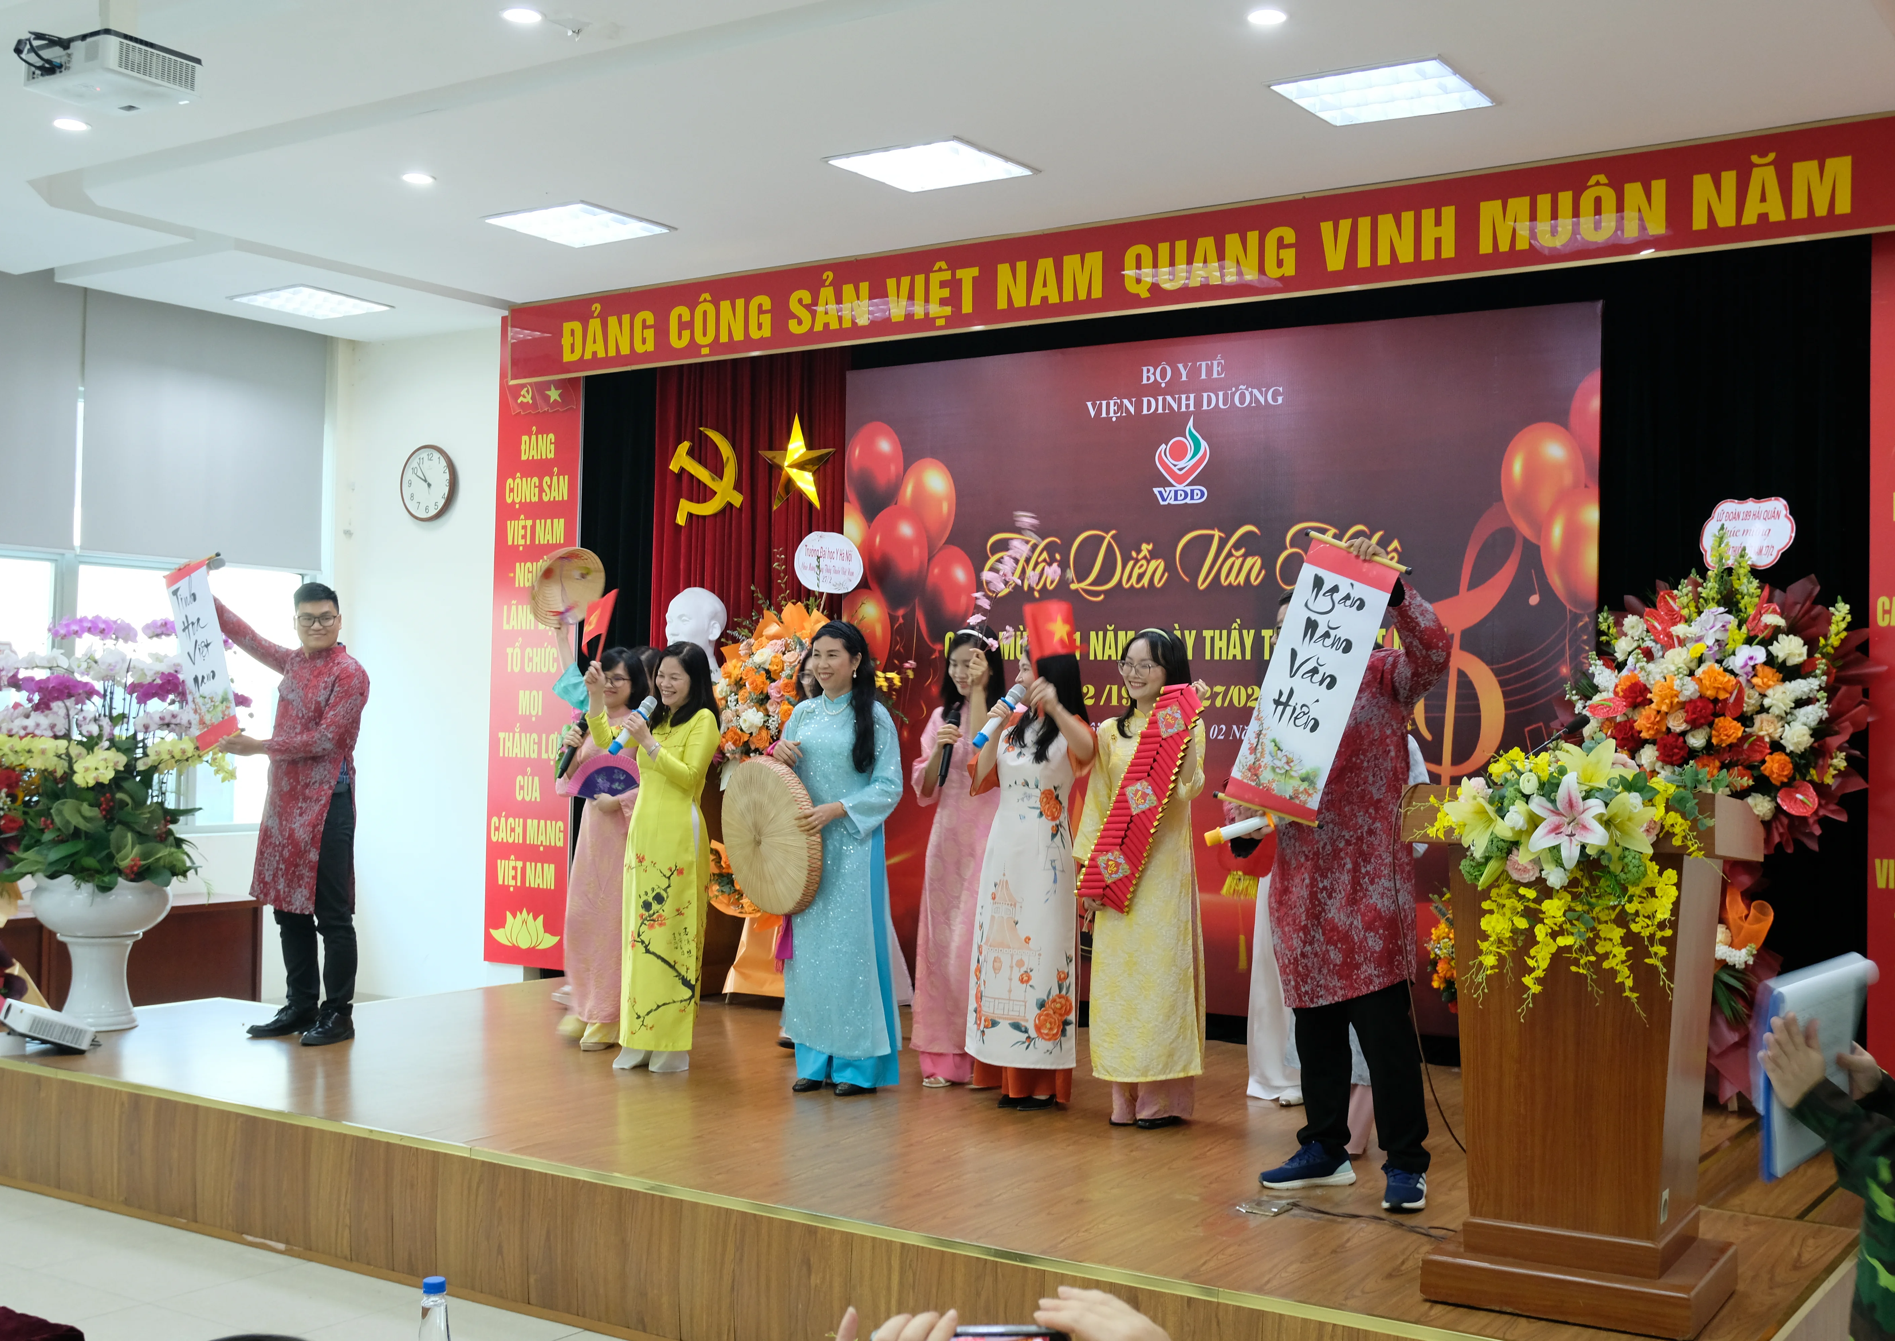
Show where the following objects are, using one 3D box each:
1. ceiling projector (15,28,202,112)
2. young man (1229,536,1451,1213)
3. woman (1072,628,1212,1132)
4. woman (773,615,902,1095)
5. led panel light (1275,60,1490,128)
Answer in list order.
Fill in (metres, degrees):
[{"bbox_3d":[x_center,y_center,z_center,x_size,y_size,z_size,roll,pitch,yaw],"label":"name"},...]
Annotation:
[{"bbox_3d":[-2.042,-1.457,5.071,0.330,0.100,0.265,0,-2,34],"label":"ceiling projector"},{"bbox_3d":[1.084,0.533,5.643,0.600,1.800,0.520,0,-2,41],"label":"young man"},{"bbox_3d":[0.636,0.662,6.690,0.470,1.579,0.350,0,-2,35],"label":"woman"},{"bbox_3d":[-0.369,0.633,7.156,0.480,1.600,0.380,0,-2,38],"label":"woman"},{"bbox_3d":[1.459,-1.945,6.900,0.600,0.050,0.600,0,-2,34],"label":"led panel light"}]

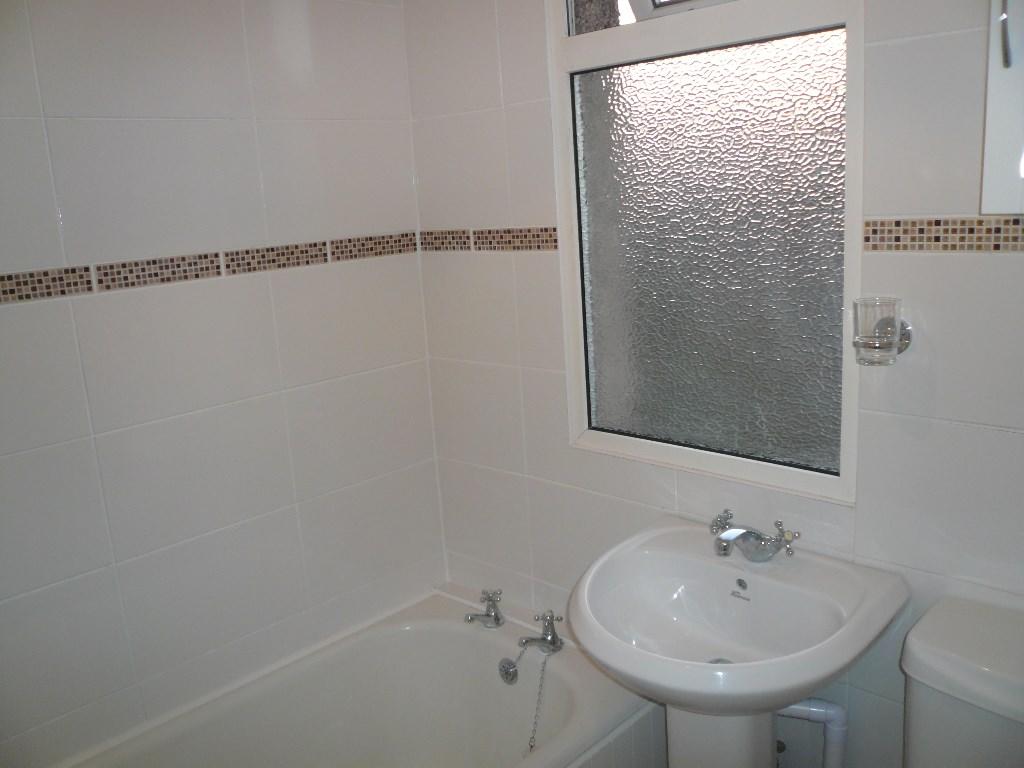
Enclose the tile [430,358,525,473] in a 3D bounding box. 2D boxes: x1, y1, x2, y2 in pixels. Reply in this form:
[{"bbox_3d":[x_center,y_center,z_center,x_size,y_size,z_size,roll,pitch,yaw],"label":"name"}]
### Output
[{"bbox_3d":[-0.081,0.071,1.948,0.302,0.250,0.009,8,17,43],"label":"tile"}]

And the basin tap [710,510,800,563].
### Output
[{"bbox_3d":[0.391,0.269,1.404,0.165,0.076,0.150,8,17,42],"label":"basin tap"}]

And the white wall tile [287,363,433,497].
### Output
[{"bbox_3d":[-0.338,0.096,1.921,0.009,0.250,0.400,9,17,43],"label":"white wall tile"}]

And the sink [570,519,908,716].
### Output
[{"bbox_3d":[0.322,0.413,1.329,0.490,0.180,0.440,8,17,43],"label":"sink"}]

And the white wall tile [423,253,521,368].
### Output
[{"bbox_3d":[-0.097,-0.175,1.909,0.298,0.250,0.009,8,17,42],"label":"white wall tile"}]

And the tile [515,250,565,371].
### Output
[{"bbox_3d":[0.061,-0.150,1.747,0.130,0.250,0.009,8,17,43],"label":"tile"}]

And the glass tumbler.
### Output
[{"bbox_3d":[0.534,-0.075,1.199,0.068,0.094,0.068,8,17,43],"label":"glass tumbler"}]

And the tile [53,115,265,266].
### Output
[{"bbox_3d":[-0.639,-0.361,1.523,0.009,0.250,0.400,9,17,43],"label":"tile"}]

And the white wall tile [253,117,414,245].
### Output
[{"bbox_3d":[-0.369,-0.441,1.793,0.009,0.250,0.400,8,17,43],"label":"white wall tile"}]

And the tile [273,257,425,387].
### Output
[{"bbox_3d":[-0.350,-0.148,1.857,0.009,0.250,0.400,8,17,43],"label":"tile"}]

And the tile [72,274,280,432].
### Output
[{"bbox_3d":[-0.624,-0.070,1.577,0.009,0.250,0.400,8,17,43],"label":"tile"}]

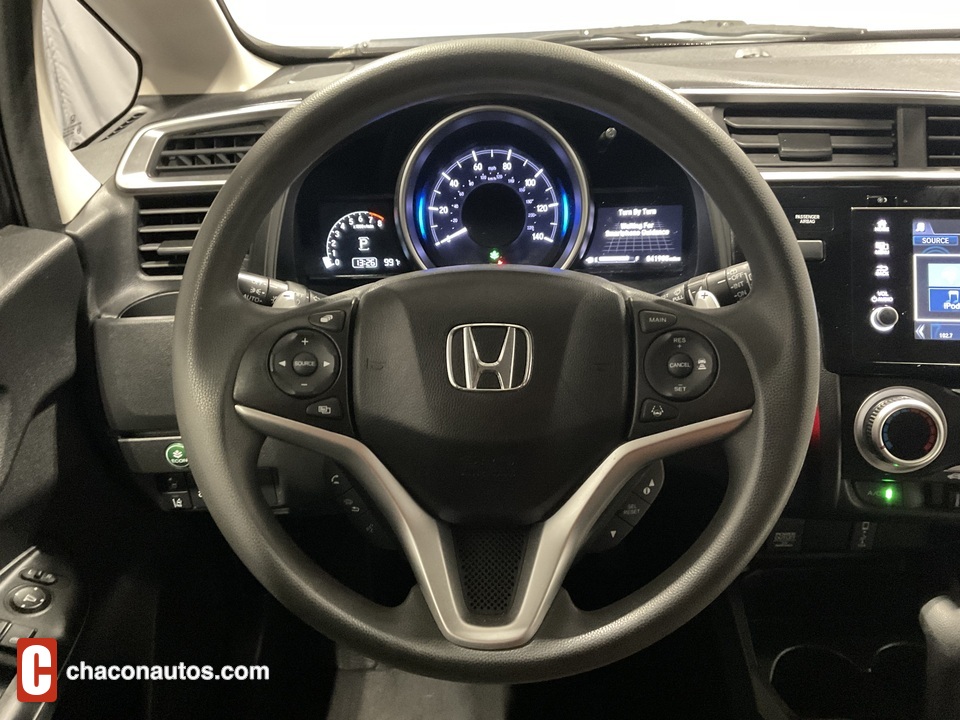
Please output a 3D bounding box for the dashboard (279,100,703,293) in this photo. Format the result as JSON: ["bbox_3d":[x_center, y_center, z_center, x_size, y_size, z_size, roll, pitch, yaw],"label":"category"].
[{"bbox_3d":[0.009,-0.137,0.670,0.345,0.158,0.090,0,8,2],"label":"dashboard"}]

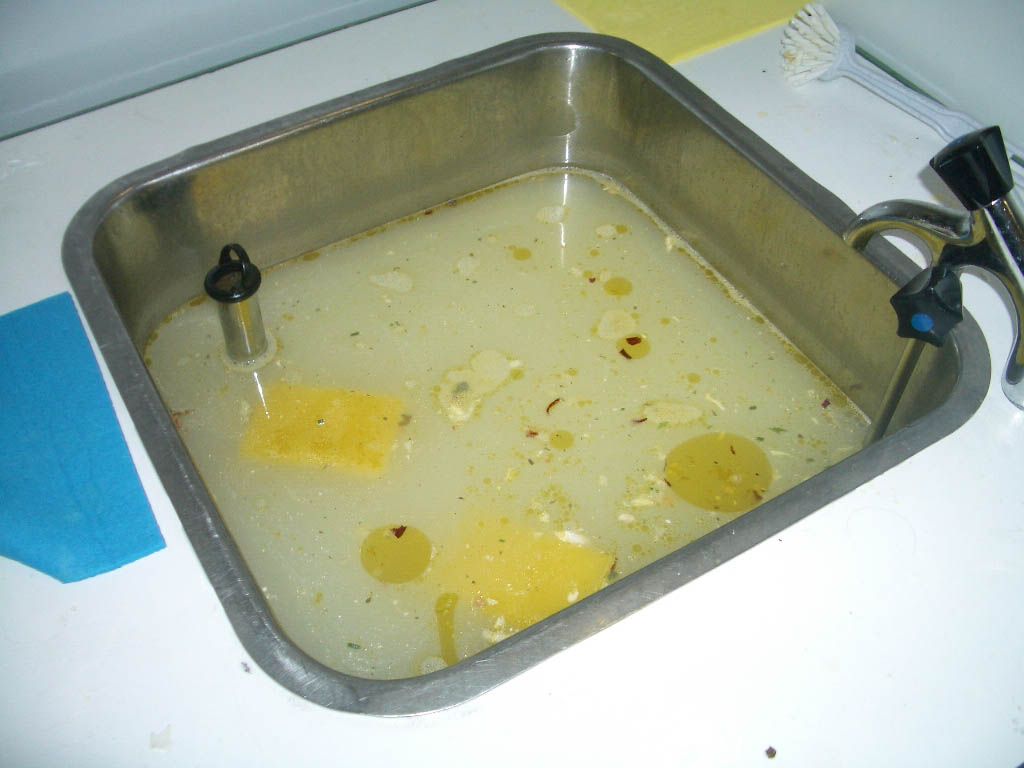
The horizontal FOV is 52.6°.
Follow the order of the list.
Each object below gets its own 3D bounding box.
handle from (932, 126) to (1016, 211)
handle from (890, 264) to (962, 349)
[{"bbox_3d":[0.245,-0.113,0.545,0.038,0.038,0.033,-39,103,-28],"label":"handle"},{"bbox_3d":[0.232,-0.045,0.573,0.038,0.038,0.033,20,50,18],"label":"handle"}]

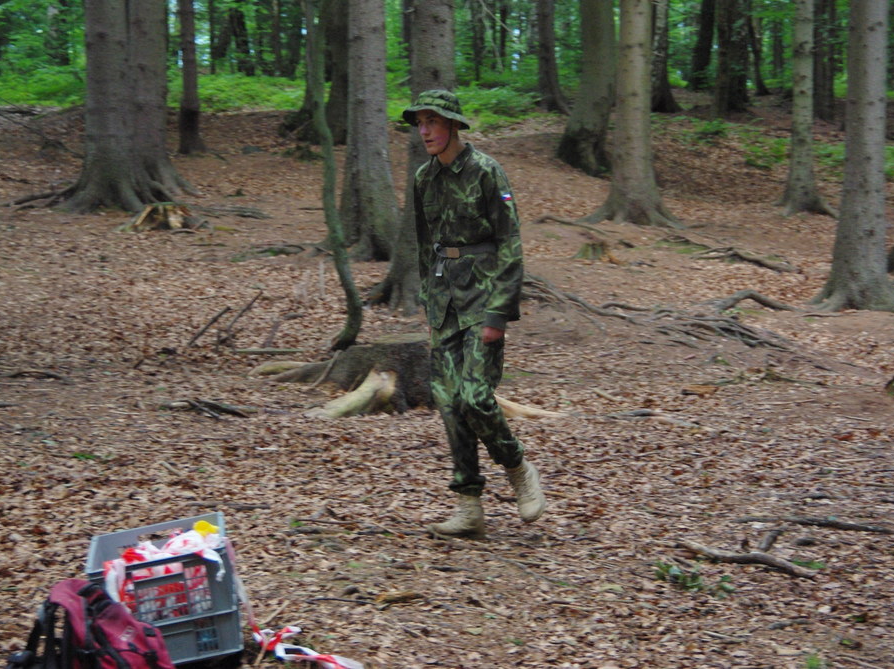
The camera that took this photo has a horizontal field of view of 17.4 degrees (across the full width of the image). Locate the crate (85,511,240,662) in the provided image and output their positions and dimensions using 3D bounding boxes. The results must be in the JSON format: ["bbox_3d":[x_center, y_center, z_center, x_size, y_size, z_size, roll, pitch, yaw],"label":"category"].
[{"bbox_3d":[-0.834,0.762,8.680,0.400,0.300,0.600,-10,7,-4],"label":"crate"}]

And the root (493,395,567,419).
[{"bbox_3d":[0.472,0.407,16.500,0.460,0.130,0.220,2,4,20],"label":"root"}]

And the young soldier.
[{"bbox_3d":[0.111,-0.085,11.750,0.480,1.780,0.540,3,5,43],"label":"young soldier"}]

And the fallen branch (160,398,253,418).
[{"bbox_3d":[-1.345,0.416,16.400,0.530,0.090,0.280,2,4,24],"label":"fallen branch"}]

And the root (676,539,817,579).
[{"bbox_3d":[1.118,0.836,10.900,0.620,0.080,0.140,3,4,37],"label":"root"}]

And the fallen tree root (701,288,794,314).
[{"bbox_3d":[2.599,-0.283,25.000,0.810,0.170,0.220,1,3,9],"label":"fallen tree root"}]

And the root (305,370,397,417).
[{"bbox_3d":[-0.540,0.333,16.500,0.560,0.250,0.300,2,4,27],"label":"root"}]

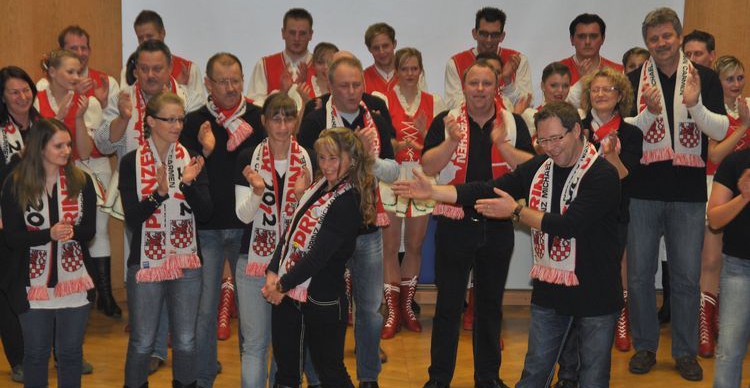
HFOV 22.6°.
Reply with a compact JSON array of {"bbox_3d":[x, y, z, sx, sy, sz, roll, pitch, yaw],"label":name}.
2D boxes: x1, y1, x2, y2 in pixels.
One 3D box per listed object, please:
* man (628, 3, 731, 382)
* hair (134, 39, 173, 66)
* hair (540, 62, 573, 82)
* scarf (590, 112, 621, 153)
[{"bbox_3d":[1.599,-0.002,9.934,0.540,1.940,0.450,2,12,8],"label":"man"},{"bbox_3d":[-1.136,-0.726,9.603,0.185,0.130,0.200,0,14,-5],"label":"hair"},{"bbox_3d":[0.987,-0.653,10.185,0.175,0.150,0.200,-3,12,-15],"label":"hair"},{"bbox_3d":[1.168,-0.310,9.448,0.180,0.230,0.160,3,14,8],"label":"scarf"}]

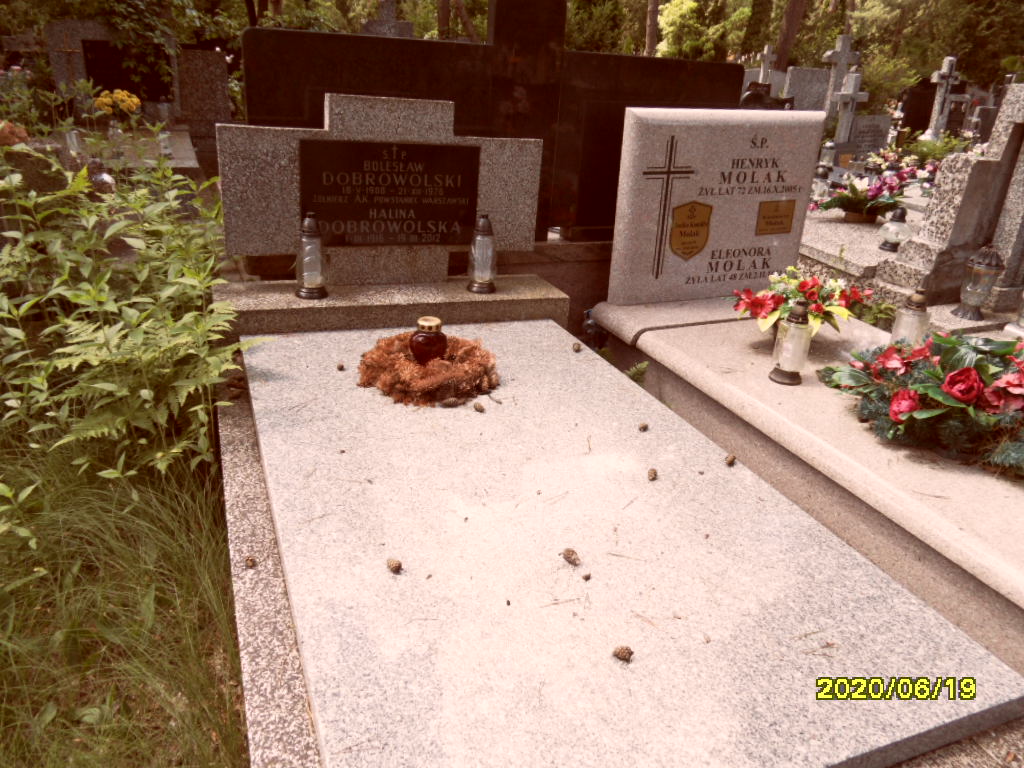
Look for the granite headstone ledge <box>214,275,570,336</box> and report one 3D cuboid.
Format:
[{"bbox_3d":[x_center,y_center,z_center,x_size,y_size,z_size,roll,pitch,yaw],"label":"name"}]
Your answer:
[{"bbox_3d":[-0.369,-0.248,2.323,1.102,0.121,0.273,-5,26,-22],"label":"granite headstone ledge"}]

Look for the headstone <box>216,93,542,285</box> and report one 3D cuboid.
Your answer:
[{"bbox_3d":[-0.423,-0.667,2.490,1.106,0.622,0.080,-5,24,-22],"label":"headstone"}]

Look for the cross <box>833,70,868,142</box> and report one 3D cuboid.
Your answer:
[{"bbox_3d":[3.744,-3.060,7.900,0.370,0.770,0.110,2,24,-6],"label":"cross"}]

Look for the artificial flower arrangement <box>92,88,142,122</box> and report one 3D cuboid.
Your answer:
[{"bbox_3d":[-3.612,-2.541,6.500,0.390,0.300,0.340,-6,25,-22],"label":"artificial flower arrangement"}]

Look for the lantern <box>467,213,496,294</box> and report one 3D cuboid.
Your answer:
[{"bbox_3d":[-0.088,-0.423,2.296,0.094,0.244,0.094,5,24,-2],"label":"lantern"}]

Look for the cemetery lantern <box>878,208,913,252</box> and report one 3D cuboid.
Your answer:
[{"bbox_3d":[2.033,-0.824,3.769,0.167,0.218,0.167,-5,26,-23],"label":"cemetery lantern"}]

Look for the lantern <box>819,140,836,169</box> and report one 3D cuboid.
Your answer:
[{"bbox_3d":[3.333,-2.414,7.500,0.120,0.290,0.120,-6,25,-22],"label":"lantern"}]

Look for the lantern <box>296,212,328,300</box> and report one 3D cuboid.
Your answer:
[{"bbox_3d":[-0.591,-0.379,2.087,0.096,0.243,0.096,-5,26,-23],"label":"lantern"}]

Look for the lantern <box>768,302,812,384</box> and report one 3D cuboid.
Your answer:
[{"bbox_3d":[0.786,-0.116,1.963,0.091,0.232,0.091,-5,26,-23],"label":"lantern"}]

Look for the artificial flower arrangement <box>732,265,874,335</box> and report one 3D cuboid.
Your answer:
[{"bbox_3d":[1.023,-0.288,2.510,0.450,0.260,0.340,14,25,20],"label":"artificial flower arrangement"}]

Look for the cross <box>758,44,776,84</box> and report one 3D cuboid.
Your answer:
[{"bbox_3d":[5.735,-7.065,16.000,0.430,1.020,0.140,-2,24,-15],"label":"cross"}]

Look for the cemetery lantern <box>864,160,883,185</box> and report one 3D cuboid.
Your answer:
[{"bbox_3d":[3.045,-1.741,6.013,0.144,0.268,0.144,-5,26,-23],"label":"cemetery lantern"}]

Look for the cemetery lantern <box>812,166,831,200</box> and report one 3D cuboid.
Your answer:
[{"bbox_3d":[2.316,-1.490,5.287,0.131,0.258,0.131,-5,26,-23],"label":"cemetery lantern"}]

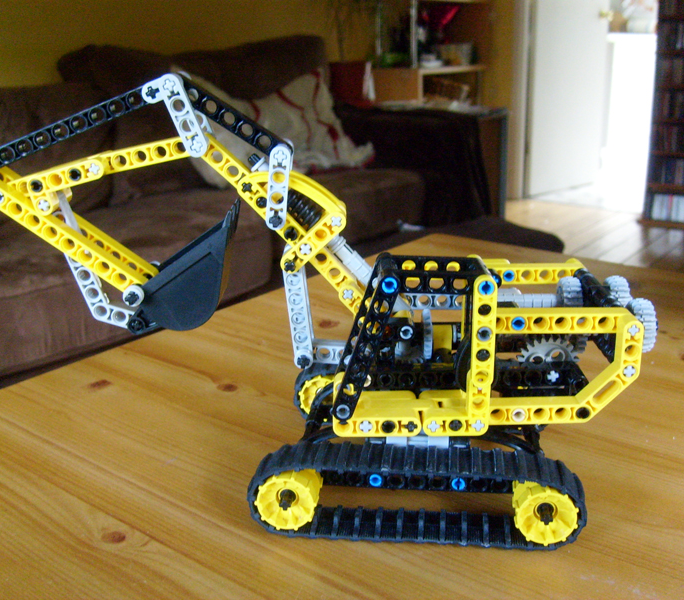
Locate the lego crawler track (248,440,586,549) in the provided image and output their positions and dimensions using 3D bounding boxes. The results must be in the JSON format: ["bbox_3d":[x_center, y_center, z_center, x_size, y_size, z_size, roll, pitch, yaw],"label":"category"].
[{"bbox_3d":[0.027,0.073,0.305,0.124,0.030,0.020,1,16,6],"label":"lego crawler track"}]

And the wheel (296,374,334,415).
[{"bbox_3d":[-0.009,0.046,0.404,0.023,0.023,0.018,1,16,6],"label":"wheel"}]

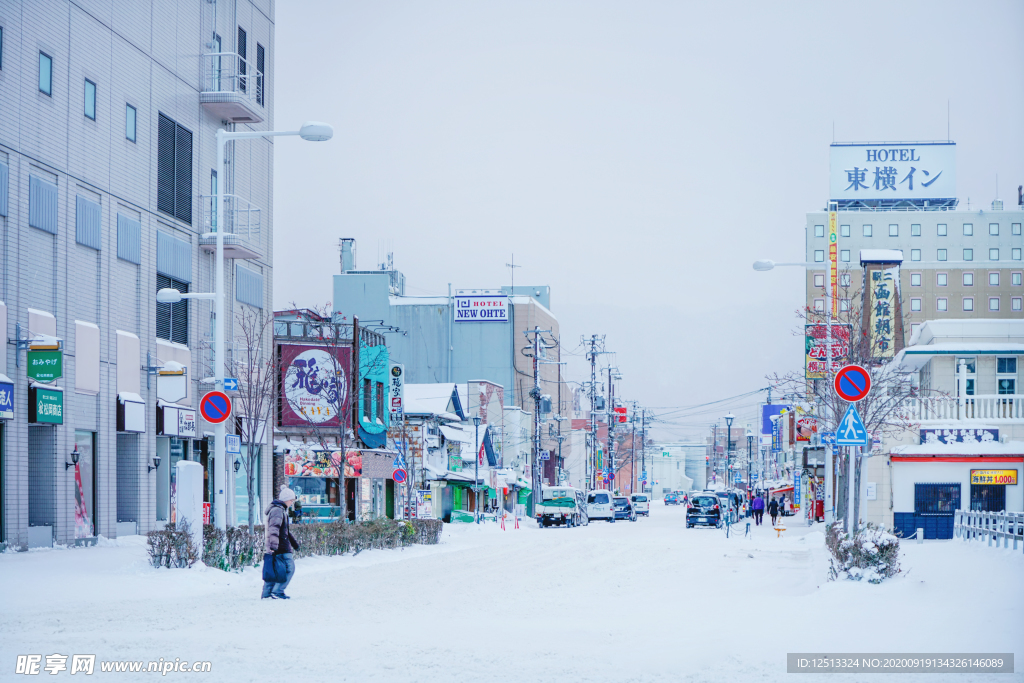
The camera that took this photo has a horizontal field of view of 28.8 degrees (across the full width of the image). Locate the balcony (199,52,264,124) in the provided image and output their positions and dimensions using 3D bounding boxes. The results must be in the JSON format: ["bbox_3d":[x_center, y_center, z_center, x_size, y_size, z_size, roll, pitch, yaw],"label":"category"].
[{"bbox_3d":[-9.248,-8.417,65.918,1.270,1.650,3.100,0,-4,7],"label":"balcony"}]

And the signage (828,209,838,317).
[{"bbox_3d":[36.188,-8.887,224.000,1.100,12.400,0.350,0,-4,5],"label":"signage"}]

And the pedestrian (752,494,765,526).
[{"bbox_3d":[13.245,9.050,107.065,0.600,1.700,0.400,-1,-4,7],"label":"pedestrian"}]

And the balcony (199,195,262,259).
[{"bbox_3d":[-8.819,-3.621,62.691,1.180,1.600,2.900,-1,-4,7],"label":"balcony"}]

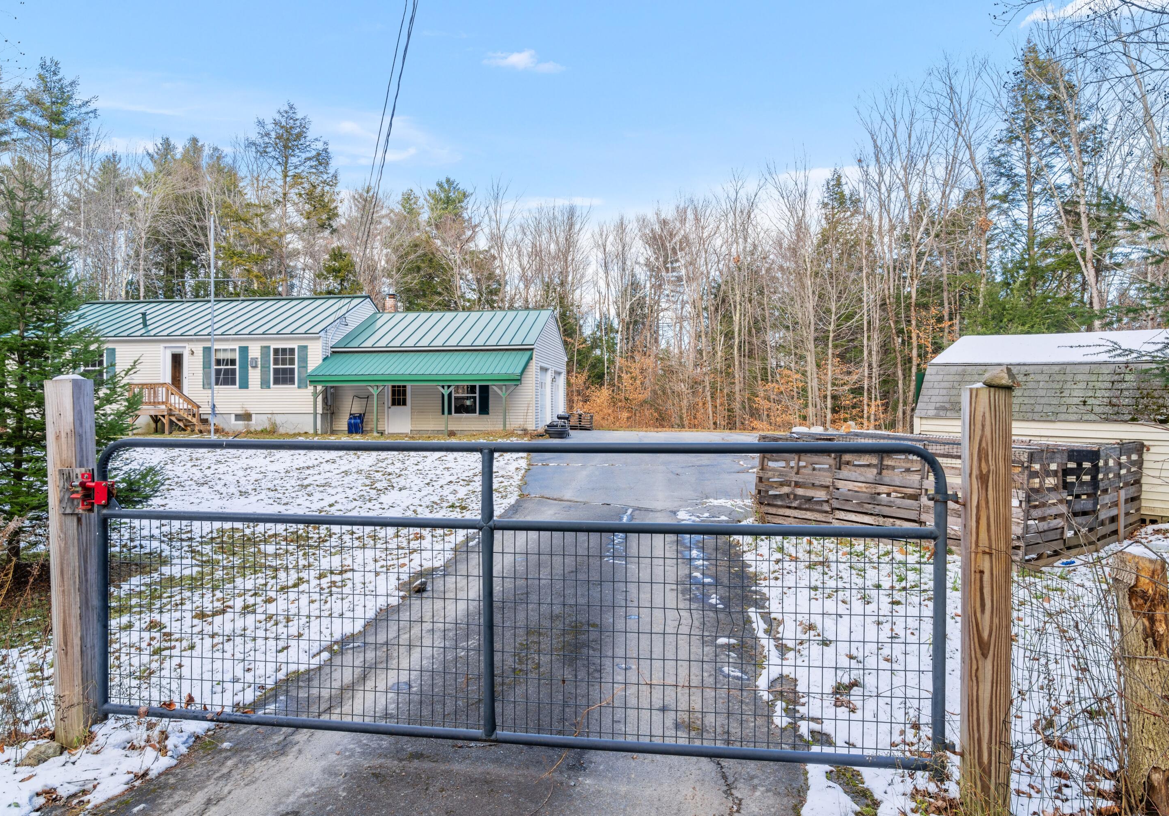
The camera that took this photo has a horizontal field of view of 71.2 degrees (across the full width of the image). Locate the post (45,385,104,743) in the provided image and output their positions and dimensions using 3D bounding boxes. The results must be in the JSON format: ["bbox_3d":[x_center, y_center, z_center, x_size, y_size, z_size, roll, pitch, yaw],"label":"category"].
[{"bbox_3d":[-2.420,0.710,3.880,0.138,1.700,0.138,-1,0,5],"label":"post"}]

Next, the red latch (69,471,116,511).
[{"bbox_3d":[-2.200,0.370,3.660,0.165,0.170,0.105,0,0,7],"label":"red latch"}]

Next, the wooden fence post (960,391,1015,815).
[{"bbox_3d":[1.445,0.710,2.940,0.140,1.560,0.140,0,0,14],"label":"wooden fence post"}]

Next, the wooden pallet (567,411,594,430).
[{"bbox_3d":[-0.170,0.550,33.900,1.100,0.740,1.150,0,0,8],"label":"wooden pallet"}]

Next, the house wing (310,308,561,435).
[{"bbox_3d":[-4.950,-1.480,30.800,7.550,4.600,8.900,0,0,8],"label":"house wing"}]

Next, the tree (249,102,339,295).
[{"bbox_3d":[-17.800,-8.700,50.000,5.400,19.400,5.400,0,0,0],"label":"tree"}]

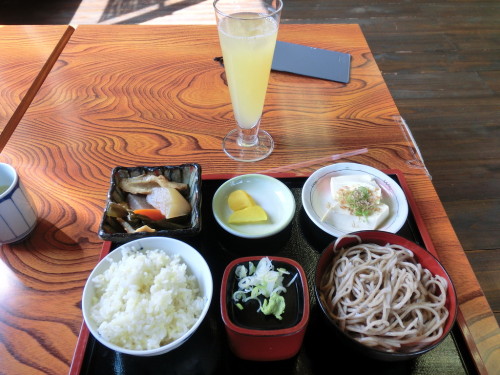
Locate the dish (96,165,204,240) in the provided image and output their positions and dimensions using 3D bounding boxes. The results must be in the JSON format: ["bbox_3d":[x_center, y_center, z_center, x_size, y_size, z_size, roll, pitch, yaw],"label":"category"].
[{"bbox_3d":[-0.117,0.028,0.511,0.116,0.046,0.116,-3,47,-3],"label":"dish"}]

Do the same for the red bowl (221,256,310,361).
[{"bbox_3d":[0.015,0.123,0.409,0.083,0.068,0.082,-1,47,-1],"label":"red bowl"}]

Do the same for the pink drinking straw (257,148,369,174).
[{"bbox_3d":[0.082,-0.034,0.575,0.192,0.006,0.006,-13,48,-12],"label":"pink drinking straw"}]

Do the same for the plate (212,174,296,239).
[{"bbox_3d":[0.006,0.031,0.520,0.104,0.031,0.104,0,47,0],"label":"plate"}]

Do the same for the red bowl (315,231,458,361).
[{"bbox_3d":[0.131,0.118,0.417,0.132,0.066,0.132,1,47,0],"label":"red bowl"}]

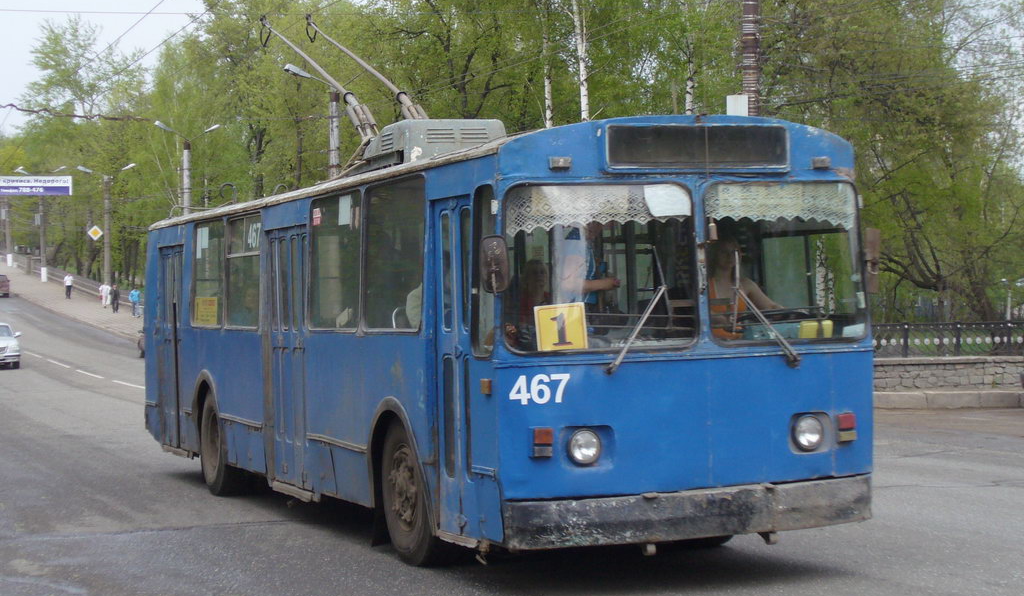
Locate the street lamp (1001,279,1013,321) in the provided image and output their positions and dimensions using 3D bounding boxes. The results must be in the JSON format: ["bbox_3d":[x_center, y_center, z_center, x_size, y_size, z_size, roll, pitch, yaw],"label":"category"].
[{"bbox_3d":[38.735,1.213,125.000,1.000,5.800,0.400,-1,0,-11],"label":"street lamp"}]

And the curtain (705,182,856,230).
[{"bbox_3d":[1.633,-0.556,9.700,1.080,0.290,0.080,-1,0,-28],"label":"curtain"}]

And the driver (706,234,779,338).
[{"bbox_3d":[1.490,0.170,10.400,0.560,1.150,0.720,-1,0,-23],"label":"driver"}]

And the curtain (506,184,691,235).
[{"bbox_3d":[0.499,-0.511,9.220,1.180,0.290,0.080,-1,0,-18],"label":"curtain"}]

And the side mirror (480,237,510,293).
[{"bbox_3d":[-0.092,-0.189,8.900,0.175,0.330,0.080,-2,0,7],"label":"side mirror"}]

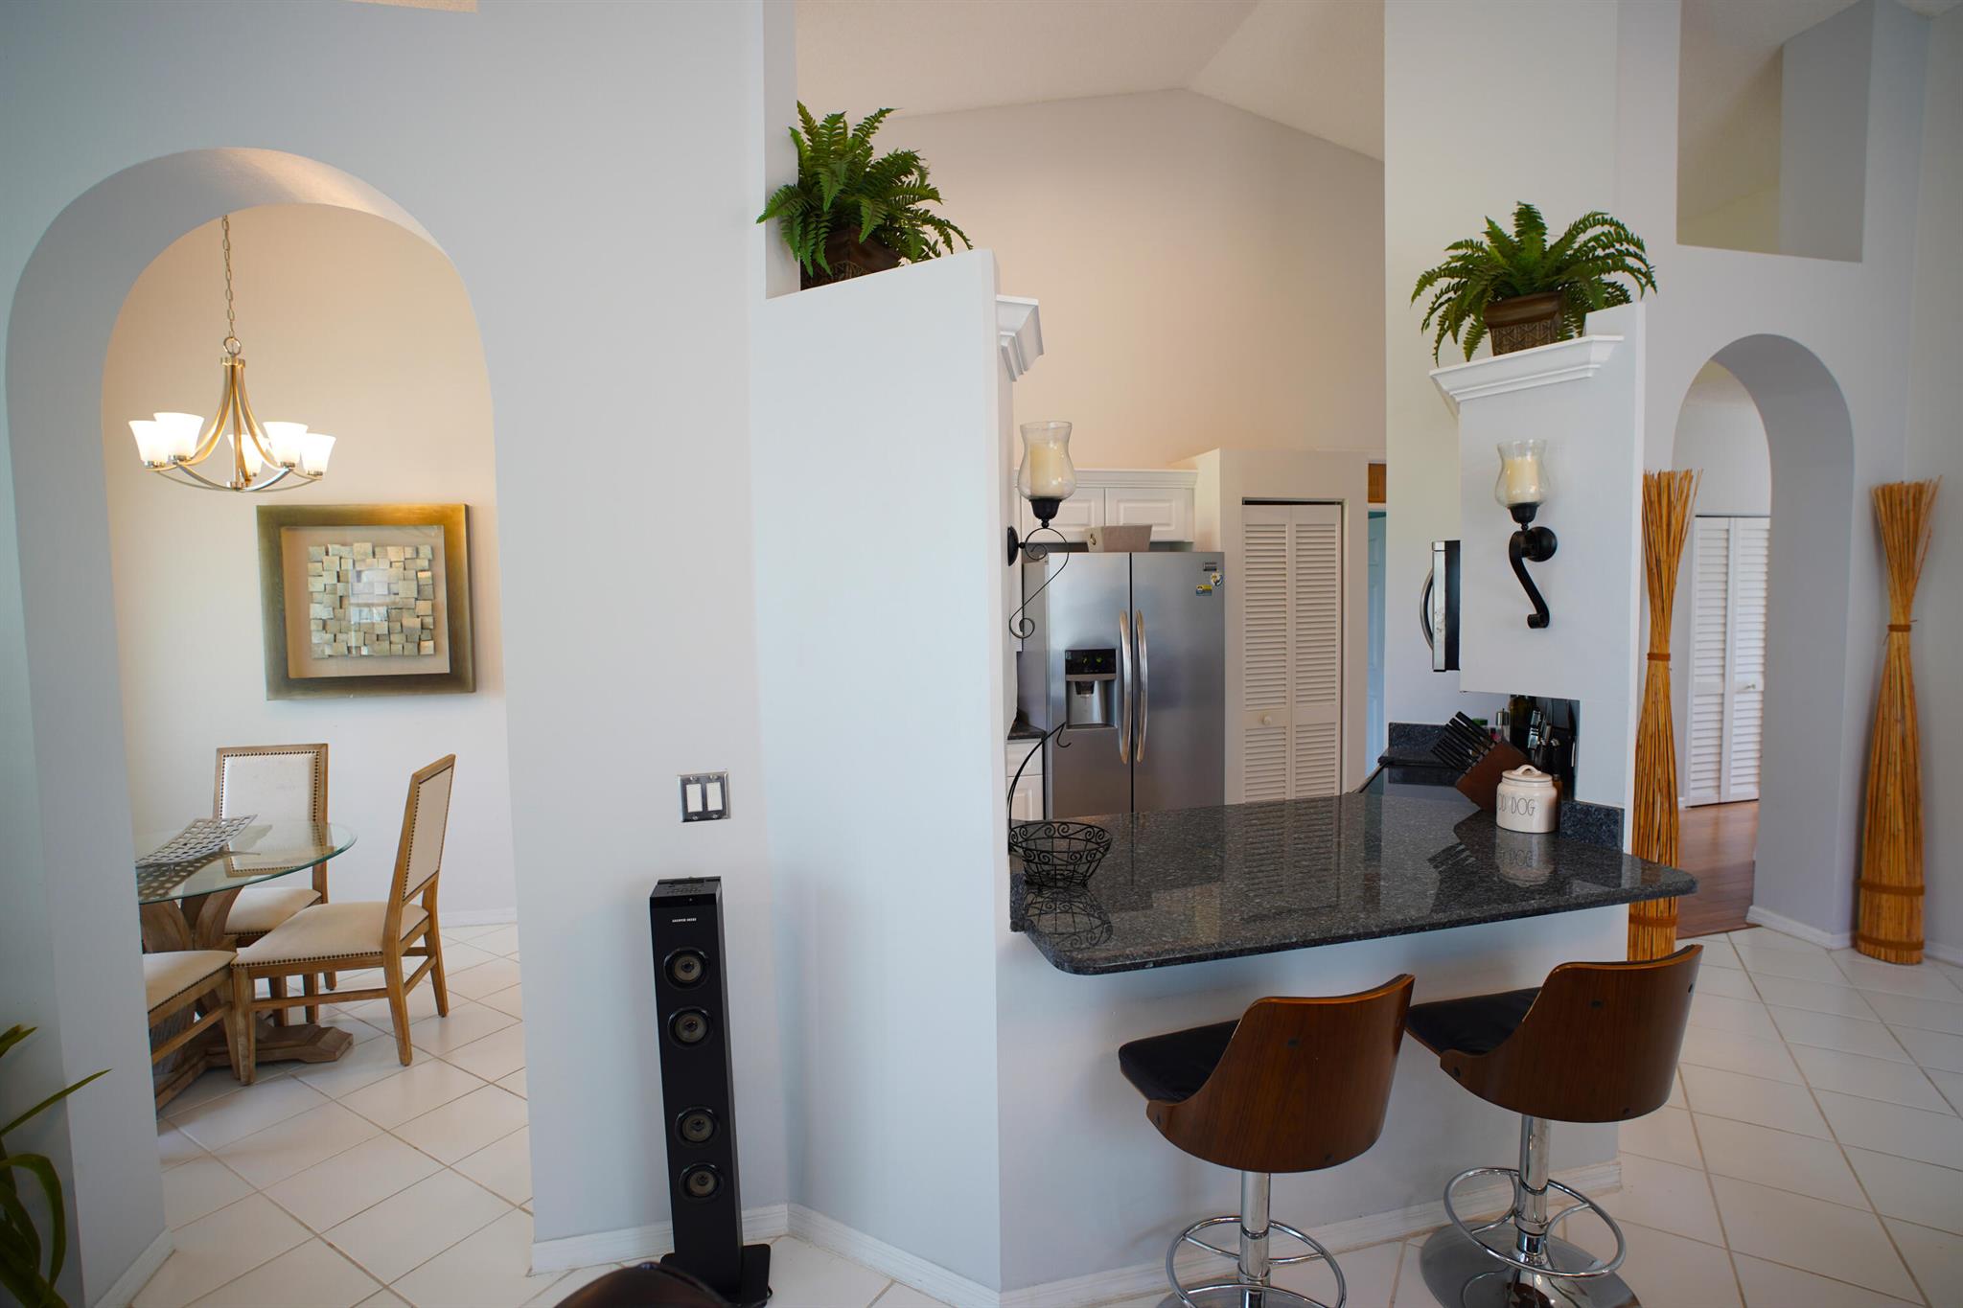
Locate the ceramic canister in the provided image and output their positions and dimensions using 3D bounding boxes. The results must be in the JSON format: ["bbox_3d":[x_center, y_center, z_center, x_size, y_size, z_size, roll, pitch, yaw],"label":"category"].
[{"bbox_3d":[1.623,0.424,2.590,0.148,0.190,0.148,-2,4,-13],"label":"ceramic canister"}]

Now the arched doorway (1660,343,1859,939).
[{"bbox_3d":[3.265,-0.006,3.858,1.020,2.660,0.340,-2,4,-13],"label":"arched doorway"}]

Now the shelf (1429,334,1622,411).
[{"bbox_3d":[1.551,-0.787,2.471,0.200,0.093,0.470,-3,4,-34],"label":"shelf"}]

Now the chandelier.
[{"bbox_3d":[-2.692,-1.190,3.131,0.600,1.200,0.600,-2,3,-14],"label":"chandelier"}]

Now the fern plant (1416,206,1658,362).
[{"bbox_3d":[1.525,-1.022,2.400,0.560,0.430,0.560,-3,4,-35],"label":"fern plant"}]

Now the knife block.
[{"bbox_3d":[1.677,0.384,2.829,0.235,0.232,0.115,1,4,34],"label":"knife block"}]

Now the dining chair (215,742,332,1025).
[{"bbox_3d":[-2.865,0.915,3.372,0.470,1.015,0.585,-2,3,-12],"label":"dining chair"}]

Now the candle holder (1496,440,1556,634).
[{"bbox_3d":[1.508,-0.331,2.404,0.160,0.518,0.135,-3,4,-34],"label":"candle holder"}]

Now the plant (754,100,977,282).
[{"bbox_3d":[-0.300,-1.148,2.255,0.520,0.585,0.500,-1,3,-5],"label":"plant"}]

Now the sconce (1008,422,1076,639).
[{"bbox_3d":[0.132,-0.273,1.930,0.155,0.475,0.135,-1,3,7],"label":"sconce"}]

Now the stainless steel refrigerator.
[{"bbox_3d":[0.670,0.400,4.495,0.905,1.785,0.760,-2,3,-14],"label":"stainless steel refrigerator"}]

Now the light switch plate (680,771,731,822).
[{"bbox_3d":[-0.662,0.344,2.093,0.115,0.115,0.010,-2,3,-14],"label":"light switch plate"}]

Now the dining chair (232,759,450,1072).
[{"bbox_3d":[-2.260,0.917,3.151,0.585,1.015,0.470,-2,3,-13],"label":"dining chair"}]

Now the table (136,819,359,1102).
[{"bbox_3d":[-2.876,1.104,3.128,1.140,0.745,1.140,-2,4,-13],"label":"table"}]

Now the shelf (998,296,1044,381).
[{"bbox_3d":[0.093,-0.697,1.985,0.090,0.090,0.400,-1,3,7],"label":"shelf"}]

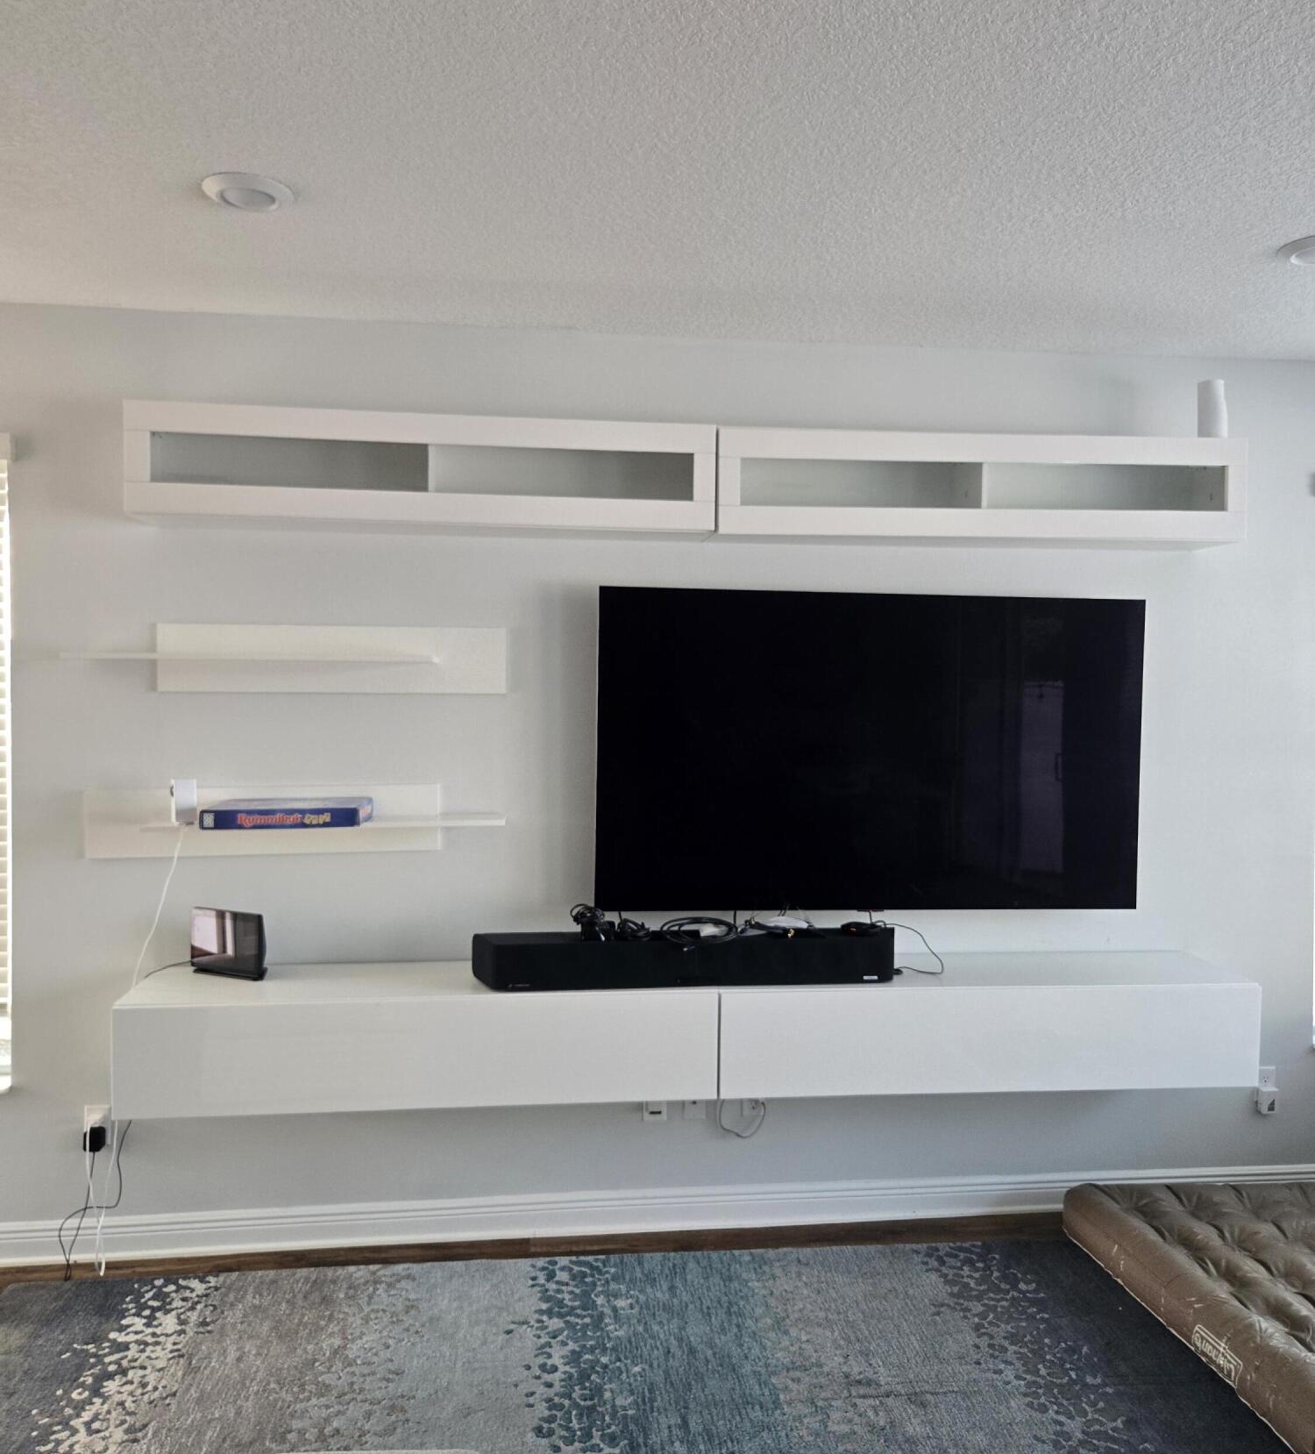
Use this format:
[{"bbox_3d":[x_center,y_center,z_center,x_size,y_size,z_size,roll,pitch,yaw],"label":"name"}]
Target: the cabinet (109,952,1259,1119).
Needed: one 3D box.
[{"bbox_3d":[0.140,0.876,3.418,3.191,0.304,0.407,0,2,-6],"label":"cabinet"}]

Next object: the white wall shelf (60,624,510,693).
[{"bbox_3d":[-1.045,-0.196,3.354,1.209,0.197,0.200,0,2,-6],"label":"white wall shelf"}]

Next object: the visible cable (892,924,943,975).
[{"bbox_3d":[0.772,0.656,3.439,0.154,0.146,0.100,0,2,-6],"label":"visible cable"}]

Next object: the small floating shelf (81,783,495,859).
[{"bbox_3d":[-1.050,0.283,3.372,1.218,0.198,0.200,0,2,-6],"label":"small floating shelf"}]

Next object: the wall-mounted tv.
[{"bbox_3d":[0.666,0.077,3.586,1.704,0.968,0.050,0,2,-6],"label":"wall-mounted tv"}]

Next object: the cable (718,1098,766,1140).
[{"bbox_3d":[0.265,1.208,3.599,0.150,0.129,0.060,0,2,-6],"label":"cable"}]

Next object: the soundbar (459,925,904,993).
[{"bbox_3d":[0.102,0.660,3.342,1.257,0.134,0.171,0,2,-6],"label":"soundbar"}]

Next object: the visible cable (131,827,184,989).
[{"bbox_3d":[-1.419,0.515,3.313,0.161,0.474,0.120,0,2,-6],"label":"visible cable"}]

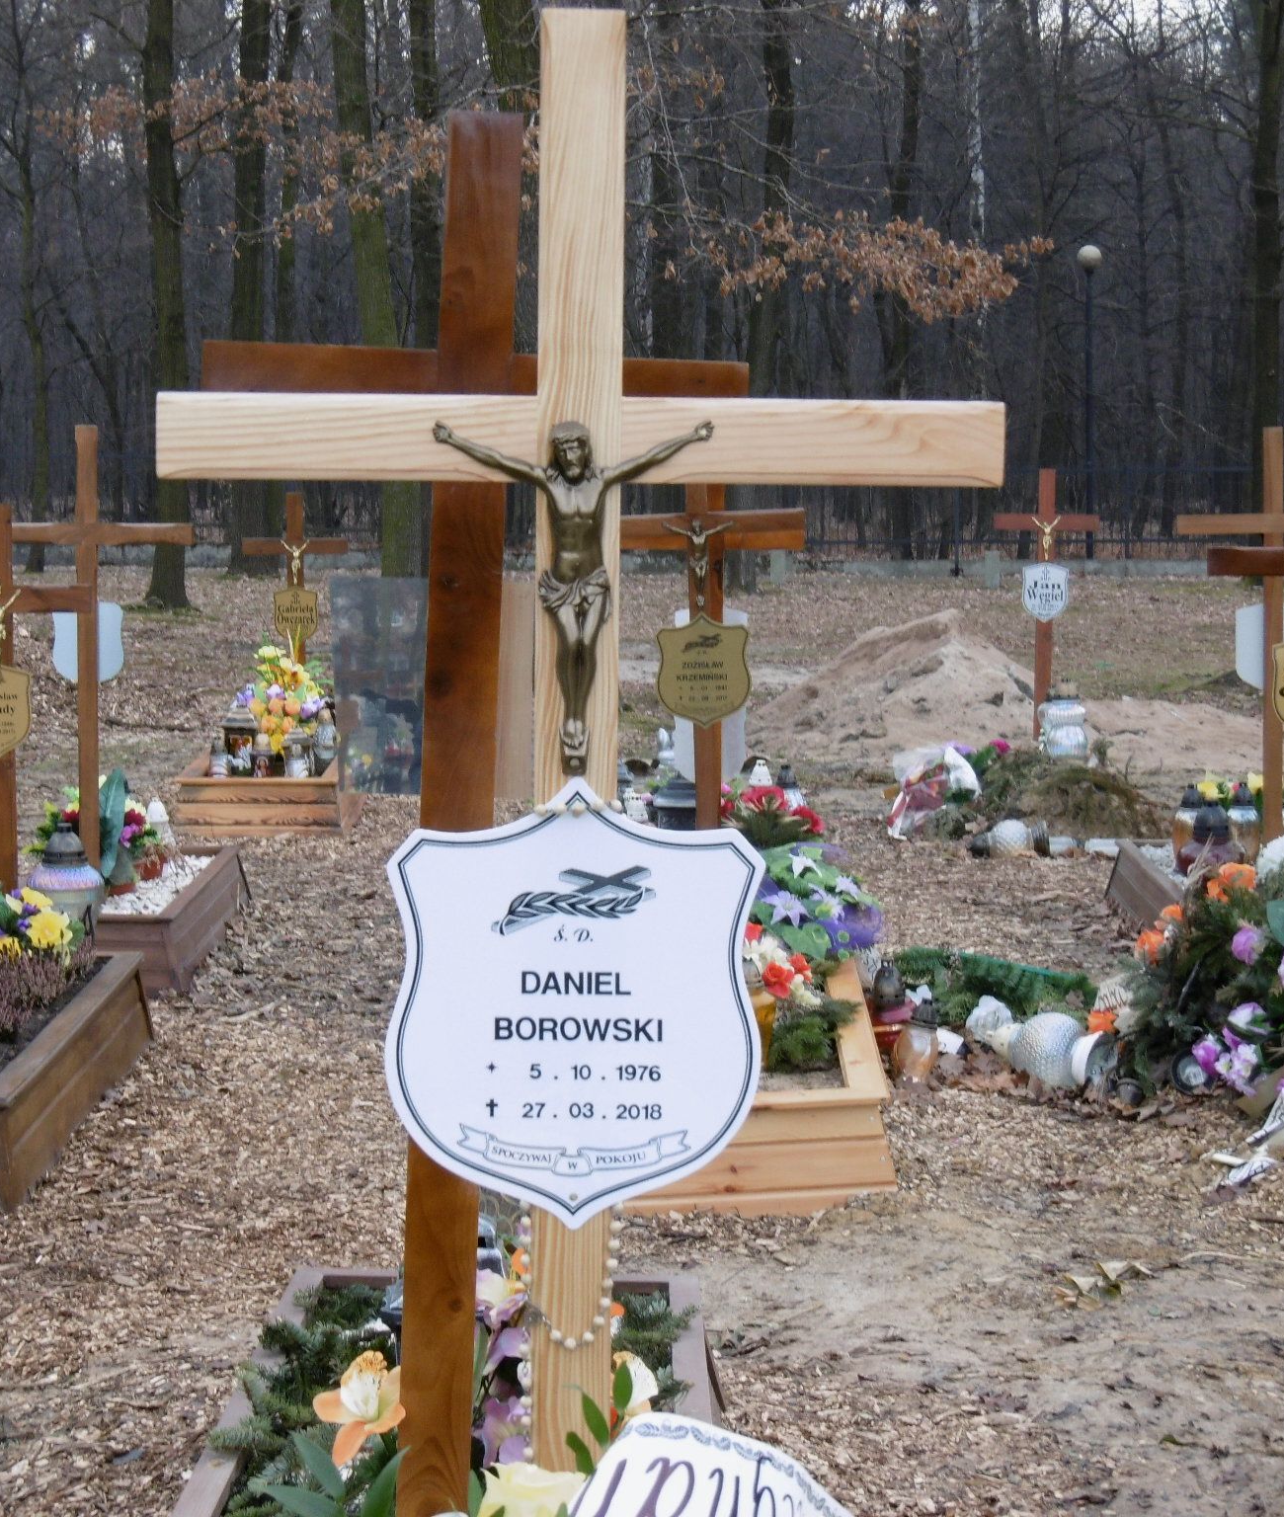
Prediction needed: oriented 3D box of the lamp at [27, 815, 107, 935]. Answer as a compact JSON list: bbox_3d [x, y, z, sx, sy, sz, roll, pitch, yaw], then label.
[{"bbox_3d":[-1.564,0.349,9.365,0.214,0.360,0.214,0,5,0],"label":"lamp"}]

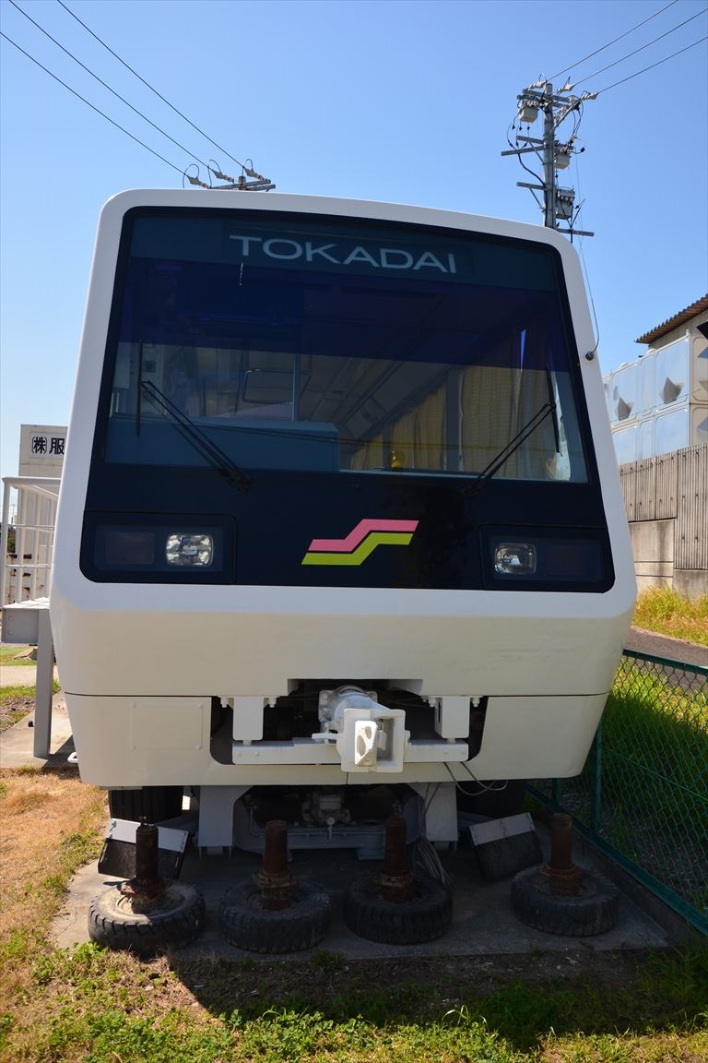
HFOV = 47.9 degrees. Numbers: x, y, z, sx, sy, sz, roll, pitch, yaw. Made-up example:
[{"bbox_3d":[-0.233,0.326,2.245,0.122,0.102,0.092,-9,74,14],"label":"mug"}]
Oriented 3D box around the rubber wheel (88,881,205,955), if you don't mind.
[{"bbox_3d":[-0.866,1.617,3.350,0.470,0.132,0.470,1,-2,0],"label":"rubber wheel"}]

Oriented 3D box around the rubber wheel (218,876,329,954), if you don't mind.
[{"bbox_3d":[-0.337,1.625,3.387,0.470,0.132,0.470,1,-2,0],"label":"rubber wheel"}]

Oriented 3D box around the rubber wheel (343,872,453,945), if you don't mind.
[{"bbox_3d":[0.191,1.635,3.480,0.470,0.132,0.470,1,-2,0],"label":"rubber wheel"}]

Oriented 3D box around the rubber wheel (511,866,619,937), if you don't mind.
[{"bbox_3d":[0.942,1.647,3.578,0.470,0.132,0.470,1,-2,0],"label":"rubber wheel"}]

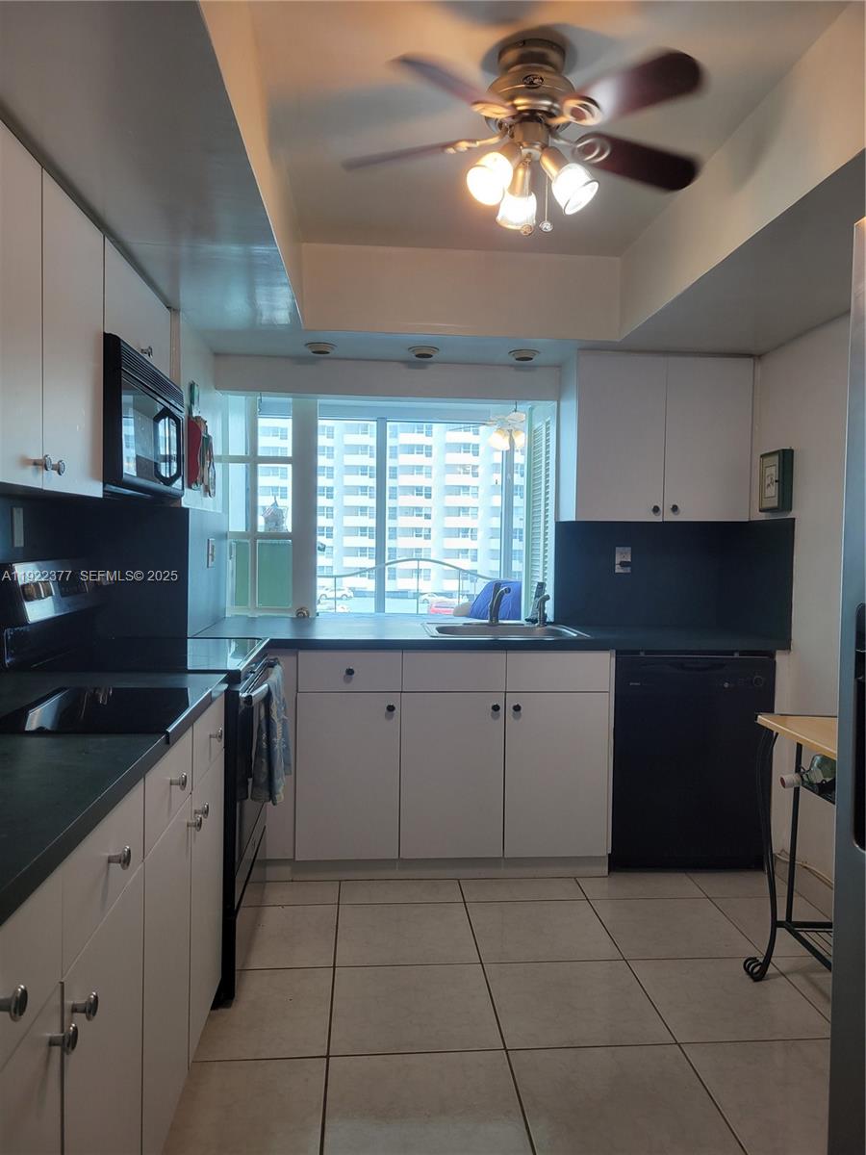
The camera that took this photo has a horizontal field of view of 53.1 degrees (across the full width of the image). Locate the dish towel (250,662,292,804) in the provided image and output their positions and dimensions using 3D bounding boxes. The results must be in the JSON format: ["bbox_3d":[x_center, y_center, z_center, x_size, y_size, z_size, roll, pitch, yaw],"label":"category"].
[{"bbox_3d":[-0.518,0.494,2.803,0.095,0.410,0.400,1,3,-5],"label":"dish towel"}]

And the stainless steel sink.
[{"bbox_3d":[0.279,0.301,3.472,0.615,0.183,0.535,1,3,-5],"label":"stainless steel sink"}]

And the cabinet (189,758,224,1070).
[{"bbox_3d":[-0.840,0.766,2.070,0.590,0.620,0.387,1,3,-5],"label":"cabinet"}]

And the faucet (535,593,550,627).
[{"bbox_3d":[0.472,0.138,3.653,0.042,0.137,0.085,0,3,-25],"label":"faucet"}]

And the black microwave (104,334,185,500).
[{"bbox_3d":[-1.016,-0.442,2.599,0.387,0.405,0.757,1,3,-5],"label":"black microwave"}]

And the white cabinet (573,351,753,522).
[{"bbox_3d":[0.914,-0.561,3.629,0.719,0.662,0.335,1,3,-5],"label":"white cabinet"}]

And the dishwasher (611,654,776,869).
[{"bbox_3d":[0.949,0.697,3.530,0.610,0.858,0.600,1,3,-5],"label":"dishwasher"}]

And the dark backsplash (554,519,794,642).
[{"bbox_3d":[0.942,-0.006,3.508,0.765,0.456,0.640,1,3,-5],"label":"dark backsplash"}]

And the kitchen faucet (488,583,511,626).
[{"bbox_3d":[0.276,0.119,3.602,0.060,0.180,0.200,0,3,-13],"label":"kitchen faucet"}]

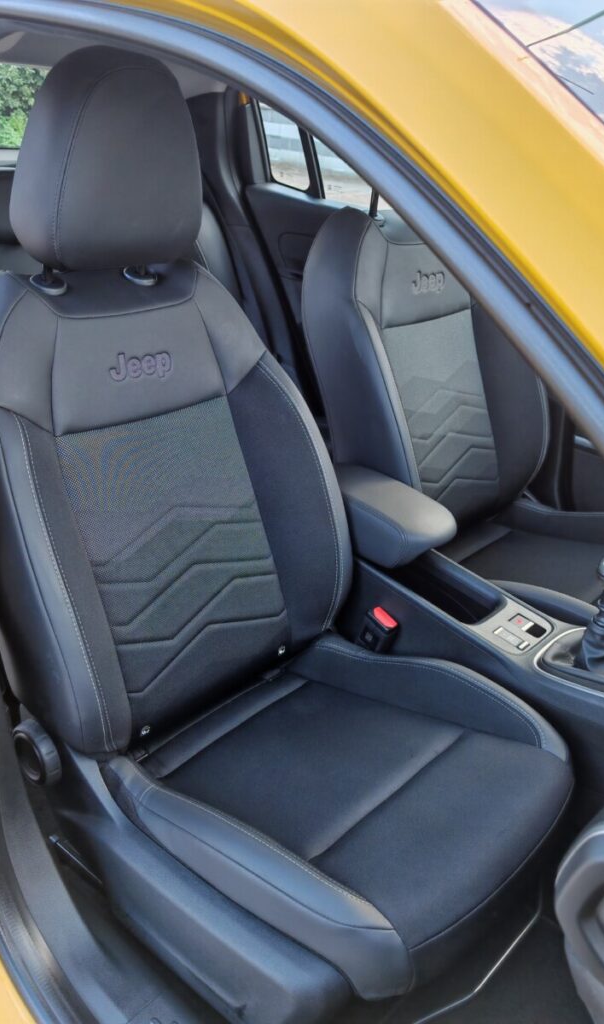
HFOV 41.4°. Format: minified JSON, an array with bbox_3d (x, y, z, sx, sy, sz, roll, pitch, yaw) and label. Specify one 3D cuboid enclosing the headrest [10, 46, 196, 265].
[{"bbox_3d":[-0.232,-0.423,0.966,0.115,0.235,0.247,27,34,37],"label":"headrest"}]

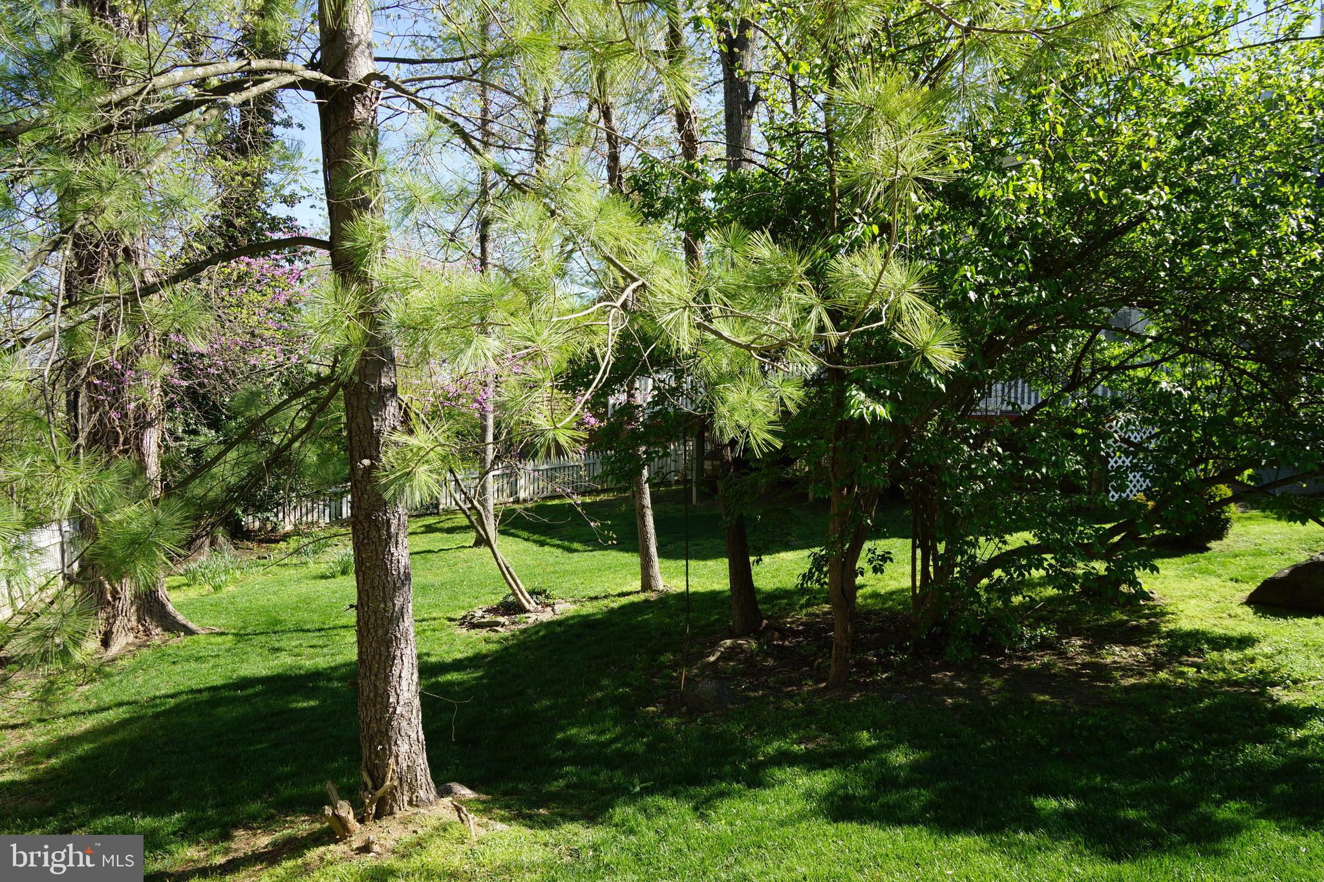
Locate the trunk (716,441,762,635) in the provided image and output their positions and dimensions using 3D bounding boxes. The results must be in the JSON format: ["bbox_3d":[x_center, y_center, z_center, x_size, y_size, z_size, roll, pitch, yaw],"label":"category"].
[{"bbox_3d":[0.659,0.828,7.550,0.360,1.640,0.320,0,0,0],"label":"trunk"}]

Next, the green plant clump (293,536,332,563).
[{"bbox_3d":[-5.450,1.699,13.800,0.600,0.370,0.520,0,1,0],"label":"green plant clump"}]

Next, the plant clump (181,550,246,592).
[{"bbox_3d":[-5.334,1.551,10.500,0.800,0.410,0.750,0,0,0],"label":"plant clump"}]

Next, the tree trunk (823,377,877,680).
[{"bbox_3d":[1.290,0.631,6.050,0.350,2.100,0.310,0,0,0],"label":"tree trunk"}]

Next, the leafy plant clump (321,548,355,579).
[{"bbox_3d":[-4.381,1.653,12.000,0.530,0.370,0.500,0,1,0],"label":"leafy plant clump"}]

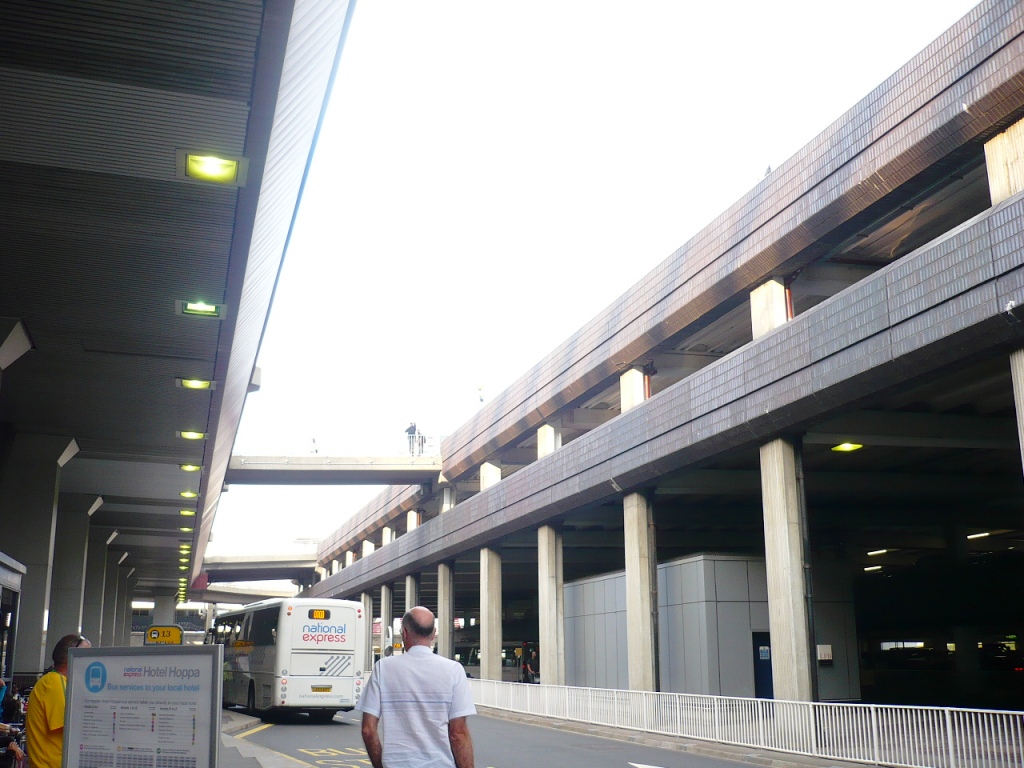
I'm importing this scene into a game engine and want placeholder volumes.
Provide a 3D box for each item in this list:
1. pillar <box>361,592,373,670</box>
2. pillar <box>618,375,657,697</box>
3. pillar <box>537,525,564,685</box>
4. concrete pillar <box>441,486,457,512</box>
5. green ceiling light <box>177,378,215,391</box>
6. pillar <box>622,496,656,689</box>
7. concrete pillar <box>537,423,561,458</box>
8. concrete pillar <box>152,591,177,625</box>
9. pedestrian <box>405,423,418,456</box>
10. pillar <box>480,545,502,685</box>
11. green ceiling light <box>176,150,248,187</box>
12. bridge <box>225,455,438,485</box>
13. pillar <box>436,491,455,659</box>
[{"bbox_3d":[-10.700,18.711,75.467,0.600,6.700,1.050,4,-16,-17],"label":"pillar"},{"bbox_3d":[3.636,4.465,29.290,0.530,9.930,0.950,5,-16,-17],"label":"pillar"},{"bbox_3d":[1.367,8.083,35.811,0.530,6.330,0.950,5,-16,-17],"label":"pillar"},{"bbox_3d":[-3.414,6.930,54.654,0.600,2.500,1.050,4,-16,-17],"label":"concrete pillar"},{"bbox_3d":[-4.998,-0.008,16.413,0.610,0.100,0.600,5,-16,-17],"label":"green ceiling light"},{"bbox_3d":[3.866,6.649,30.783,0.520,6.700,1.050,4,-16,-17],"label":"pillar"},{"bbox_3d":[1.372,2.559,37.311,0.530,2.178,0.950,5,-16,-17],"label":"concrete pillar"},{"bbox_3d":[-21.124,15.422,62.356,1.220,5.900,0.950,5,-16,-17],"label":"concrete pillar"},{"bbox_3d":[-5.195,2.864,53.357,0.580,1.770,0.400,4,-16,-17],"label":"pedestrian"},{"bbox_3d":[-0.934,10.669,45.675,0.650,6.700,1.050,4,-16,-17],"label":"pillar"},{"bbox_3d":[-2.673,-1.936,9.242,0.610,0.100,0.600,5,-16,-17],"label":"green ceiling light"},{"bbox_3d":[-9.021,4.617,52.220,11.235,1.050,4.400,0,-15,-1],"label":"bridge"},{"bbox_3d":[-3.199,10.111,50.374,0.530,9.978,0.950,5,-16,-17],"label":"pillar"}]

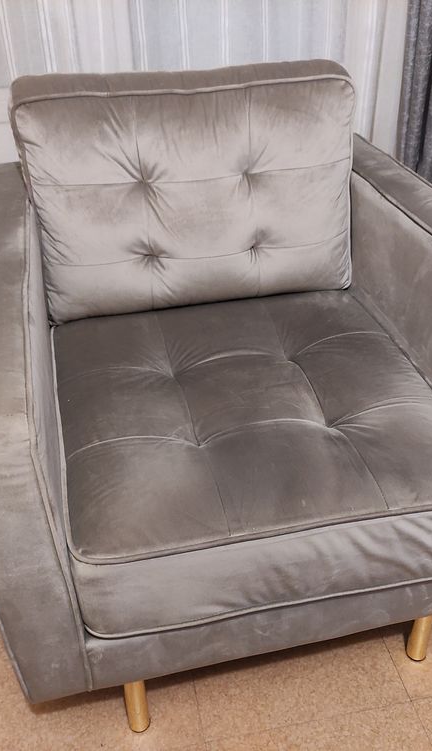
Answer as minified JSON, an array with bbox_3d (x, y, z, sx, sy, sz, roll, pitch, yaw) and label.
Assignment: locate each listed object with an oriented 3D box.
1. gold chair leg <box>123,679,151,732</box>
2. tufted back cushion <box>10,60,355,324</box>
[{"bbox_3d":[-0.120,0.467,1.065,0.032,0.173,0.032,-8,34,-10],"label":"gold chair leg"},{"bbox_3d":[-0.047,-0.336,1.333,0.581,0.400,0.146,-8,27,-10],"label":"tufted back cushion"}]

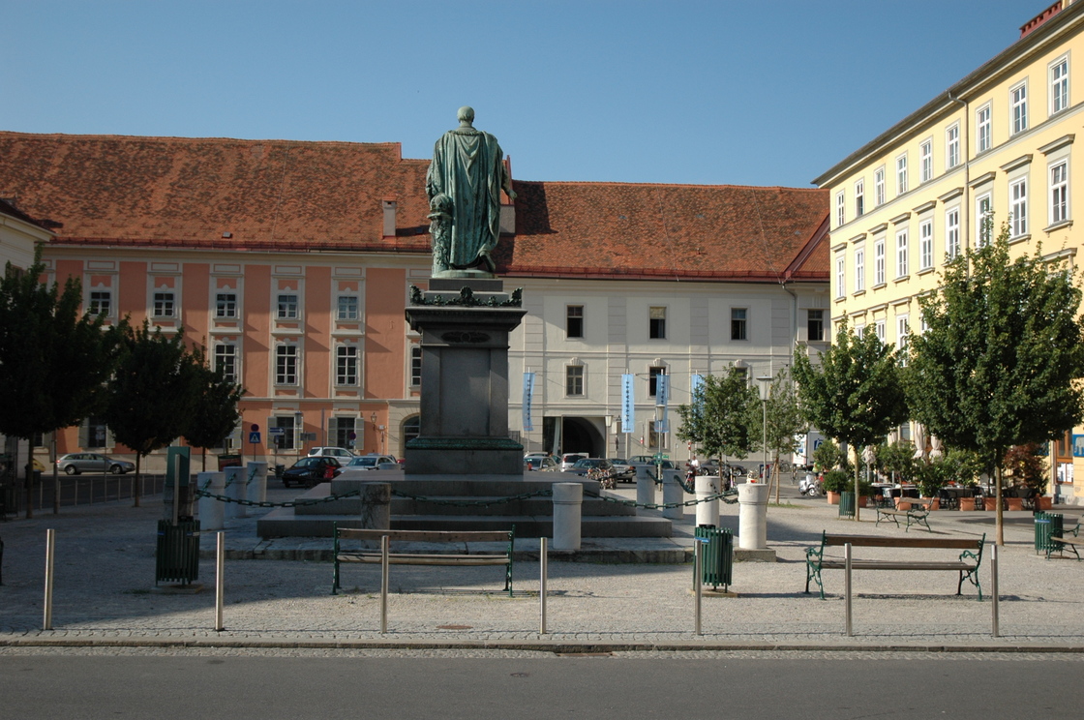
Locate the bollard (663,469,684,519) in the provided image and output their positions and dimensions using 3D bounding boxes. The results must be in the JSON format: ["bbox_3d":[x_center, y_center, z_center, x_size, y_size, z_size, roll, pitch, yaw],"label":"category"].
[{"bbox_3d":[2.734,2.801,24.969,0.445,0.990,0.445,1,-4,-6],"label":"bollard"}]

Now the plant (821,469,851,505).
[{"bbox_3d":[10.699,4.636,43.820,1.005,1.299,1.005,1,-3,-6],"label":"plant"}]

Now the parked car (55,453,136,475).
[{"bbox_3d":[-29.774,6.927,79.962,4.850,1.460,1.840,1,-3,-5],"label":"parked car"}]

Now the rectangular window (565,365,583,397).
[{"bbox_3d":[2.244,1.423,82.286,1.150,1.988,0.200,1,-4,-6],"label":"rectangular window"}]

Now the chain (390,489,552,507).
[{"bbox_3d":[-1.094,2.150,18.750,2.541,0.310,0.080,1,-3,-6],"label":"chain"}]

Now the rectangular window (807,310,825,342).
[{"bbox_3d":[19.211,-2.408,84.303,1.129,2.179,0.200,0,-4,-2],"label":"rectangular window"}]

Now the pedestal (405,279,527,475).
[{"bbox_3d":[-1.503,0.343,23.409,2.240,3.670,2.240,1,-3,-6],"label":"pedestal"}]

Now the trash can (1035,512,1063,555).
[{"bbox_3d":[9.302,3.186,22.065,0.500,0.794,0.500,1,-3,0],"label":"trash can"}]

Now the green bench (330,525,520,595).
[{"bbox_3d":[-1.394,2.339,14.215,2.060,0.830,0.670,1,-3,-4],"label":"green bench"}]

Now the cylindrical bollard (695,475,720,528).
[{"bbox_3d":[2.911,2.548,21.069,0.445,0.990,0.445,0,-4,0],"label":"cylindrical bollard"}]

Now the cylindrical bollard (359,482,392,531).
[{"bbox_3d":[-2.463,2.319,17.769,0.445,0.980,0.445,1,-4,-6],"label":"cylindrical bollard"}]

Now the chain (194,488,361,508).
[{"bbox_3d":[-4.209,2.196,19.130,2.650,0.300,0.080,1,-3,-6],"label":"chain"}]

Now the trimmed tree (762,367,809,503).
[{"bbox_3d":[8.681,2.725,43.421,2.100,4.969,2.100,1,-3,-6],"label":"trimmed tree"}]

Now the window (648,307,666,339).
[{"bbox_3d":[8.729,-2.812,90.799,1.300,2.450,0.250,1,-3,-6],"label":"window"}]

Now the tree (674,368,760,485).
[{"bbox_3d":[7.561,2.983,51.500,3.550,5.500,3.500,1,-3,0],"label":"tree"}]

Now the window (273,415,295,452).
[{"bbox_3d":[-17.057,4.899,79.857,1.263,2.212,0.200,1,-4,-6],"label":"window"}]

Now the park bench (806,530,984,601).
[{"bbox_3d":[4.358,2.528,14.918,2.060,0.830,0.670,1,-3,-7],"label":"park bench"}]

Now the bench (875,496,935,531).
[{"bbox_3d":[8.600,3.634,28.500,0.650,0.790,1.860,1,-3,-4],"label":"bench"}]

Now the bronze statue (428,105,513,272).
[{"bbox_3d":[-1.396,-3.319,23.607,1.747,3.335,1.300,1,-3,-6],"label":"bronze statue"}]

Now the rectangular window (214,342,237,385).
[{"bbox_3d":[-22.968,0.281,87.172,1.530,2.900,0.250,1,-3,-6],"label":"rectangular window"}]

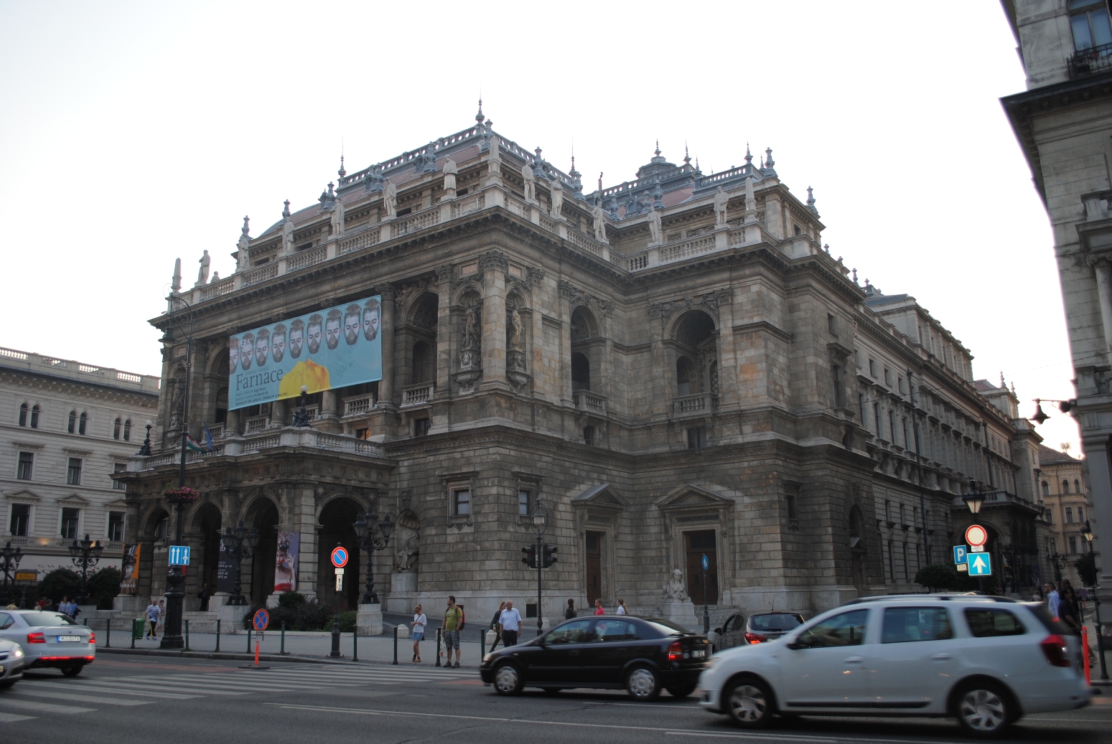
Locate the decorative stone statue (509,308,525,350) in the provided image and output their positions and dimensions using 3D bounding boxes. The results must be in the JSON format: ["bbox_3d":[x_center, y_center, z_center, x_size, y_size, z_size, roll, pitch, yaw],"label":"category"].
[{"bbox_3d":[-2.465,-2.683,58.505,0.700,2.700,0.900,-11,-17,34],"label":"decorative stone statue"}]

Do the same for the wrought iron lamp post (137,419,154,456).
[{"bbox_3d":[-27.461,4.382,62.000,0.900,2.420,0.900,-11,-17,34],"label":"wrought iron lamp post"}]

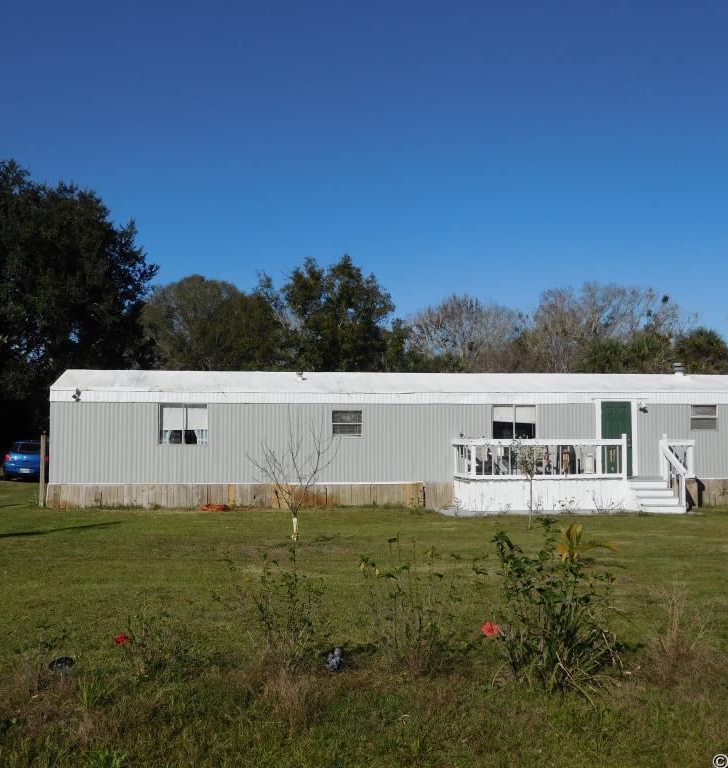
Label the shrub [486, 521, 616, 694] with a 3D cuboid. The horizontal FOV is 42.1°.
[{"bbox_3d":[1.251,1.444,6.284,0.903,1.095,0.794,0,-4,0],"label":"shrub"}]

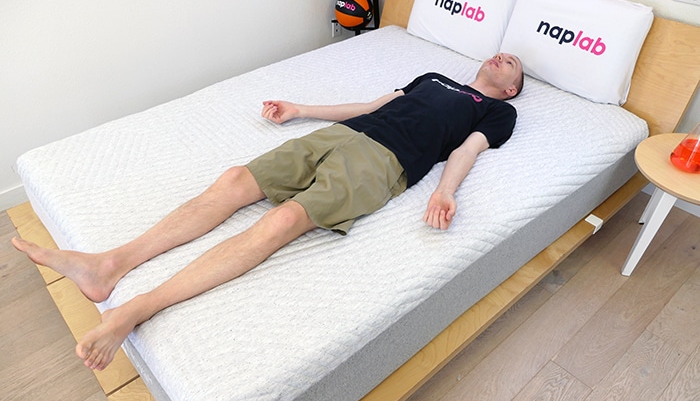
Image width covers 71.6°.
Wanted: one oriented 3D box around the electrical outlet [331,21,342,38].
[{"bbox_3d":[-0.082,-1.112,3.137,0.075,0.117,0.012,-28,46,-31],"label":"electrical outlet"}]

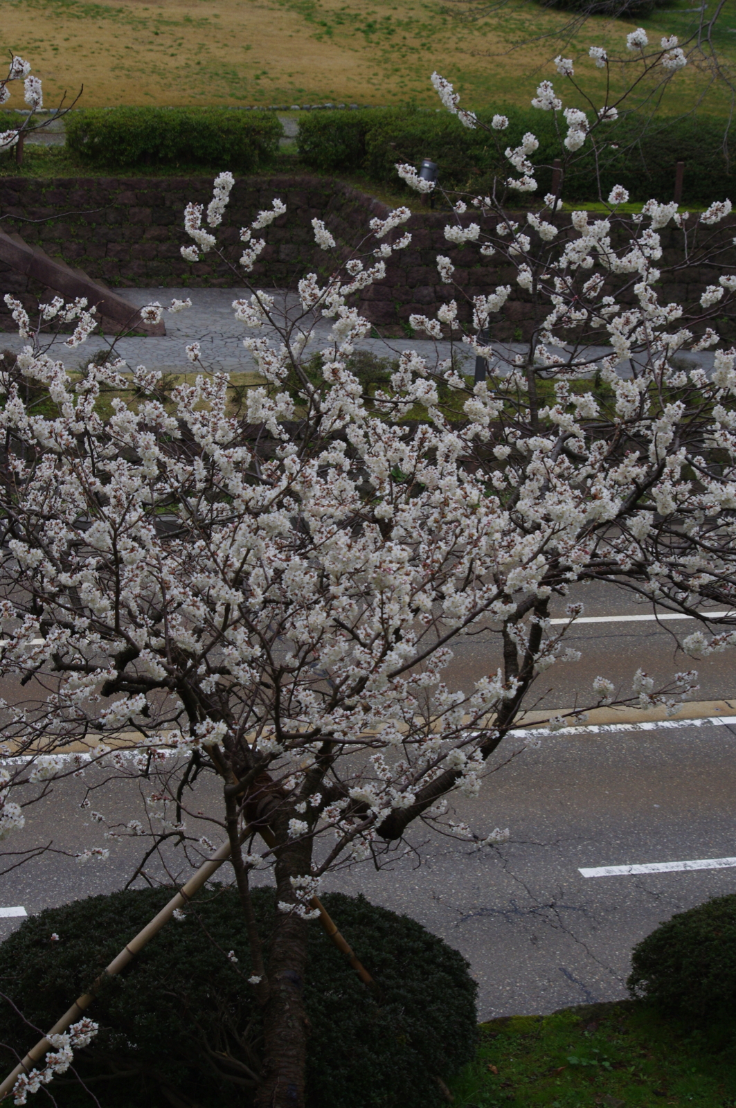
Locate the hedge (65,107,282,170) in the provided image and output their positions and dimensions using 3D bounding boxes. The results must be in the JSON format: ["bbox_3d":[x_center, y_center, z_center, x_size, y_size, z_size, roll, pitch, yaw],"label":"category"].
[{"bbox_3d":[-3.261,-6.980,42.300,3.500,0.860,1.300,1,18,0],"label":"hedge"}]

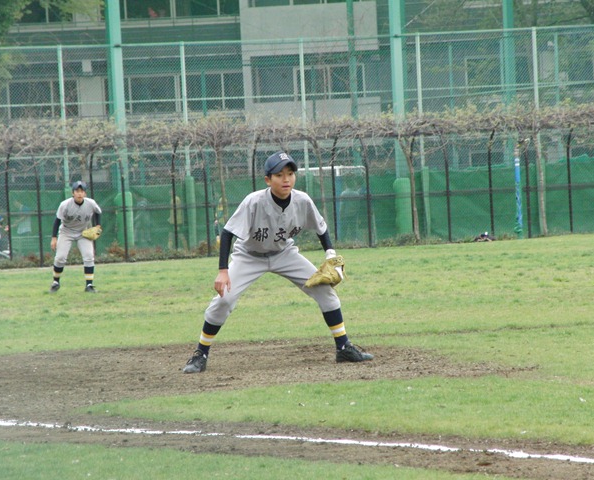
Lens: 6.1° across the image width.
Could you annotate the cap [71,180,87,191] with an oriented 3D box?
[{"bbox_3d":[-2.605,-0.653,67.100,0.185,0.125,0.260,-3,0,-9],"label":"cap"}]

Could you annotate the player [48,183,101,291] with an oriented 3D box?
[{"bbox_3d":[-2.661,-0.042,67.300,0.610,1.310,0.660,-3,0,-9],"label":"player"}]

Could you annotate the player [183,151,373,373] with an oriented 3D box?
[{"bbox_3d":[-0.127,0.121,33.000,1.120,1.270,0.720,-3,0,-18],"label":"player"}]

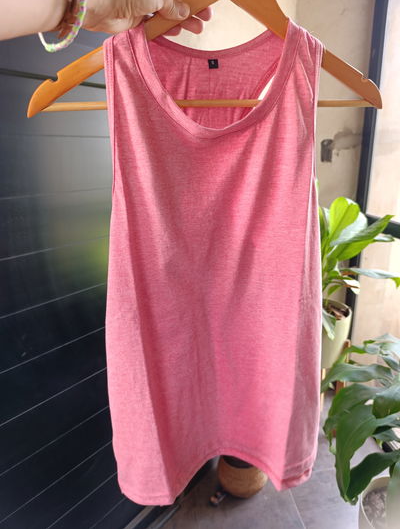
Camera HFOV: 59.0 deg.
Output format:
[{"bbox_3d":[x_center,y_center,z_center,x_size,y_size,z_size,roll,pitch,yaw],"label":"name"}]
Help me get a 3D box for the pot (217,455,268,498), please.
[{"bbox_3d":[0.170,0.812,1.420,0.200,0.155,0.200,-2,17,1],"label":"pot"}]

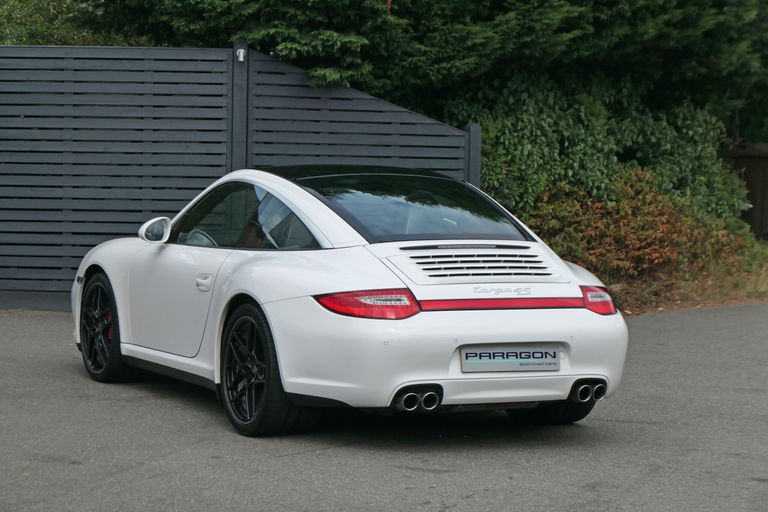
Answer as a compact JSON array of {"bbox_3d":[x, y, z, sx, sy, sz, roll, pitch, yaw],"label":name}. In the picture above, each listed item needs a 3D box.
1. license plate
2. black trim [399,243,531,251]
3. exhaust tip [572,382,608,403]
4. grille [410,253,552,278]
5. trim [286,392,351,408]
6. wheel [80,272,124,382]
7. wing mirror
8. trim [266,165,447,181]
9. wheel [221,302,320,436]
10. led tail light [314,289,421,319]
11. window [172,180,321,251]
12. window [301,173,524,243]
[{"bbox_3d":[0.595,0.483,11.530,0.520,0.112,0.015,-1,-1,-26],"label":"license plate"},{"bbox_3d":[0.393,-0.039,11.936,0.710,0.030,0.050,-1,-7,-26],"label":"black trim"},{"bbox_3d":[0.961,0.648,11.725,0.175,0.085,0.130,-1,4,-26],"label":"exhaust tip"},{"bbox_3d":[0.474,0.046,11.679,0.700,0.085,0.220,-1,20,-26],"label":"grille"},{"bbox_3d":[-0.297,0.678,11.520,0.400,0.080,0.090,4,4,35],"label":"trim"},{"bbox_3d":[-1.539,0.406,14.183,0.240,0.647,0.647,-1,4,-26],"label":"wheel"},{"bbox_3d":[-1.226,-0.142,13.245,0.185,0.145,0.125,-1,4,-26],"label":"wing mirror"},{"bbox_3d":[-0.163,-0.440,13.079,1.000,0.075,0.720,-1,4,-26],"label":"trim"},{"bbox_3d":[-0.542,0.551,12.060,0.300,0.666,0.666,-1,4,-26],"label":"wheel"},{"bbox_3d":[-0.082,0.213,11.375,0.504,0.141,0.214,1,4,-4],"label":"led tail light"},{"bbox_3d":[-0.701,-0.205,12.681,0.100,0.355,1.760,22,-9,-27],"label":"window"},{"bbox_3d":[0.175,-0.256,12.382,0.970,0.100,0.855,-1,23,-26],"label":"window"}]

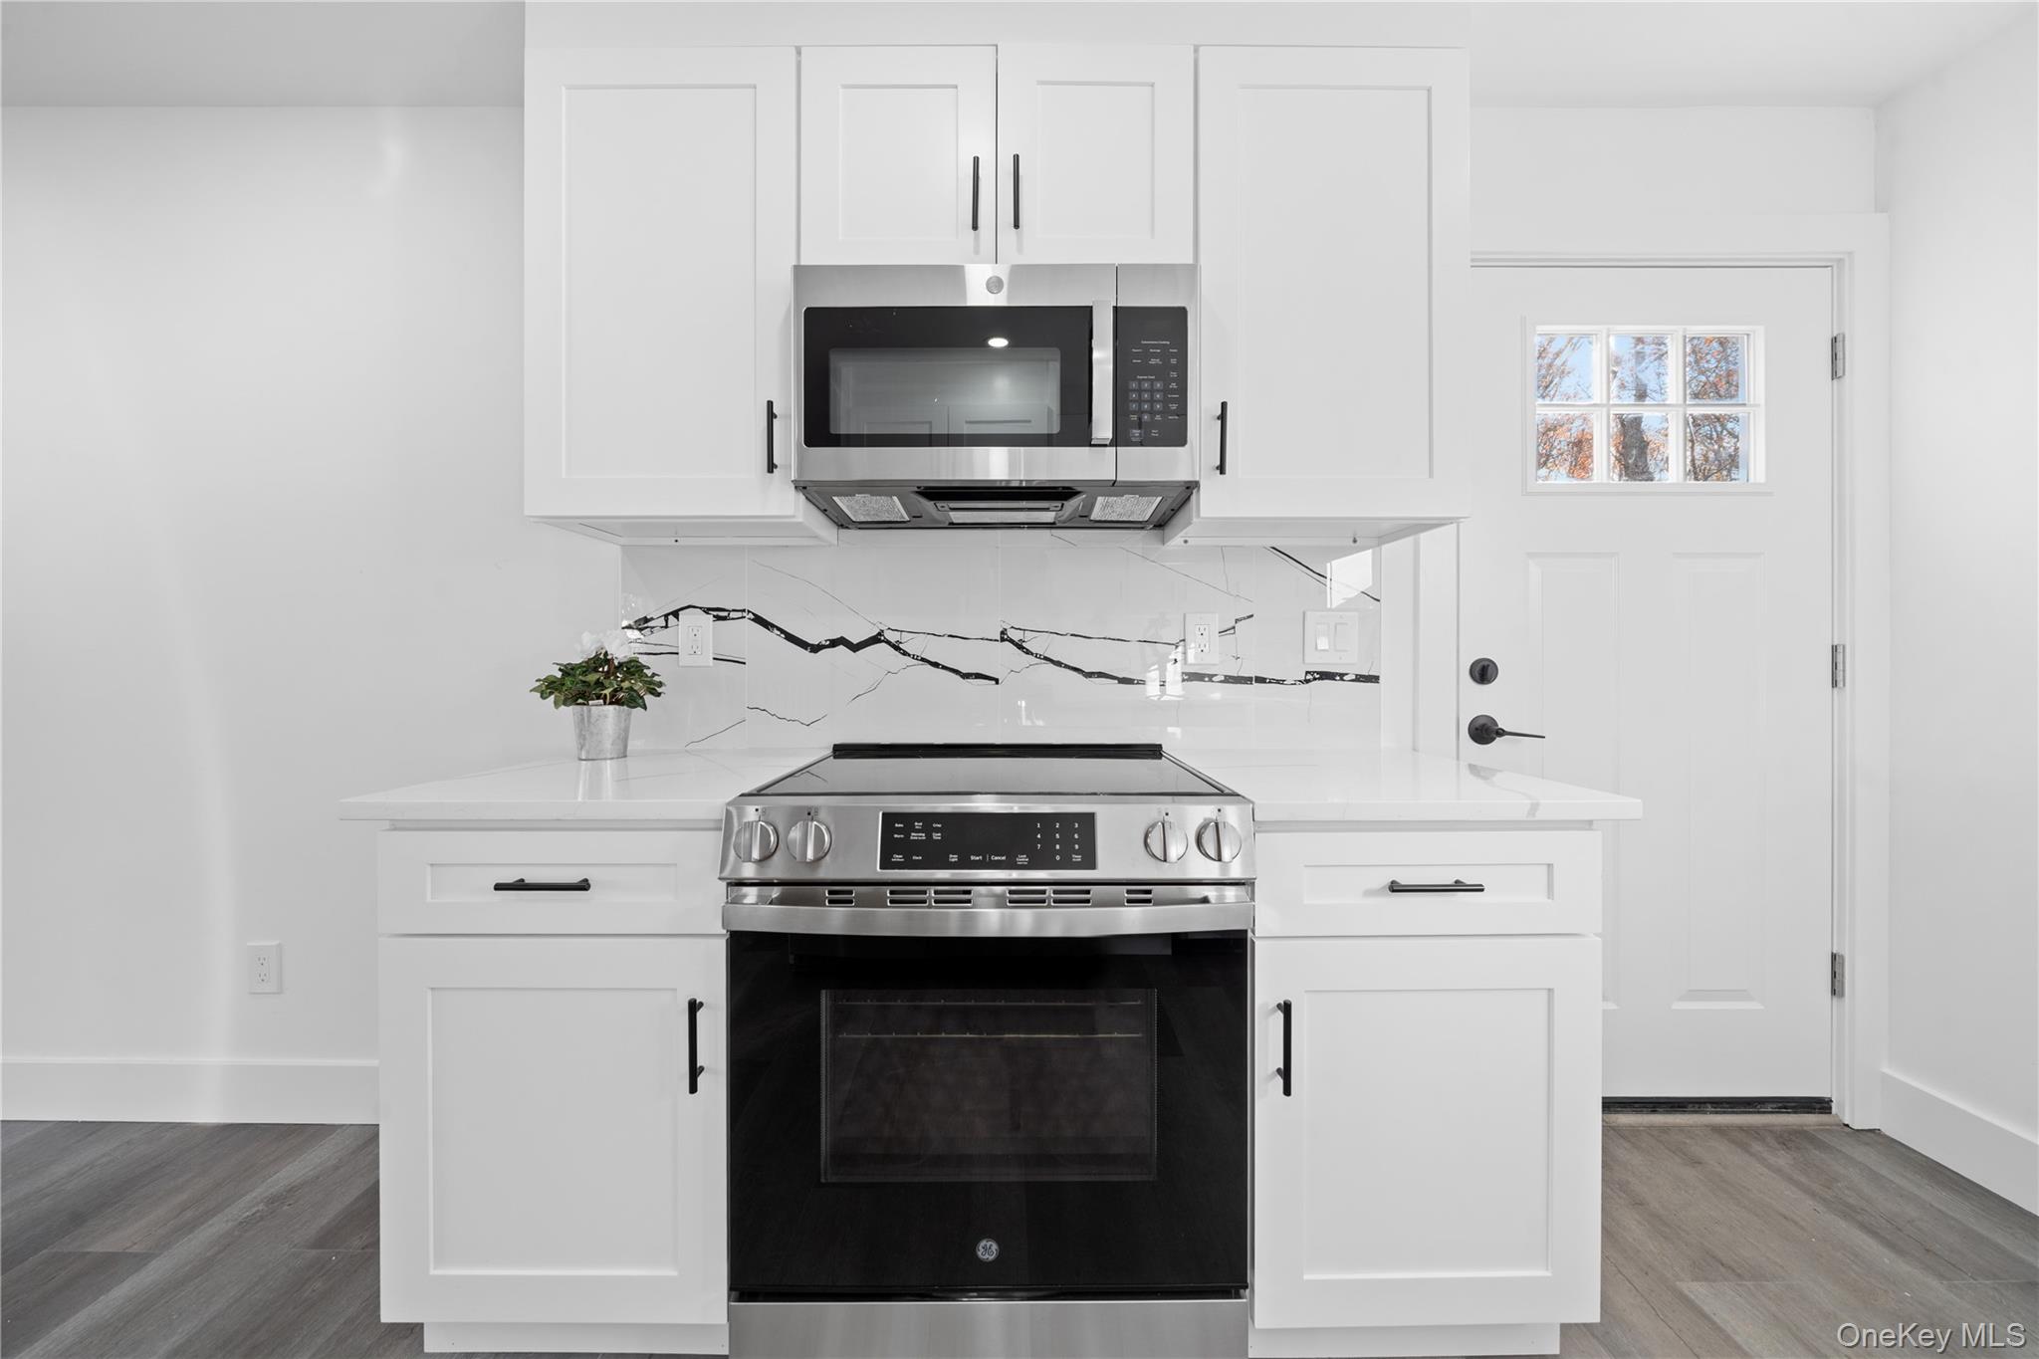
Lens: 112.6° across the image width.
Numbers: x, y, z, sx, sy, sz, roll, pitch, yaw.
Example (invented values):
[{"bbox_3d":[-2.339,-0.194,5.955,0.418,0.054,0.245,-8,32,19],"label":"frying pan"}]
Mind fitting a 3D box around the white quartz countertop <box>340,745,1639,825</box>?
[{"bbox_3d":[-0.043,0.187,1.310,1.878,0.030,0.660,0,1,0],"label":"white quartz countertop"}]

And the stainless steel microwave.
[{"bbox_3d":[-0.044,-0.568,1.443,0.760,0.415,0.395,0,1,0],"label":"stainless steel microwave"}]

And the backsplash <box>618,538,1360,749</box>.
[{"bbox_3d":[-0.047,-0.089,1.633,1.828,0.520,0.018,0,1,0],"label":"backsplash"}]

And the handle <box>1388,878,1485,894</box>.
[{"bbox_3d":[0.604,0.302,0.993,0.138,0.013,0.036,0,1,0],"label":"handle"}]

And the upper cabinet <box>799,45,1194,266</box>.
[{"bbox_3d":[-0.042,-1.000,1.475,0.765,0.455,0.335,0,1,0],"label":"upper cabinet"}]

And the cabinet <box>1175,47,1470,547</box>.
[{"bbox_3d":[0.609,-0.772,1.475,0.525,0.915,0.335,0,1,0],"label":"cabinet"}]

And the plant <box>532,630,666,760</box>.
[{"bbox_3d":[-0.922,0.032,1.487,0.295,0.283,0.280,0,1,0],"label":"plant"}]

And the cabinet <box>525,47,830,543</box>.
[{"bbox_3d":[-0.692,-0.772,1.475,0.528,0.915,0.335,0,1,0],"label":"cabinet"}]

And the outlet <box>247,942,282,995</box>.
[{"bbox_3d":[-1.830,0.700,1.645,0.078,0.124,0.009,0,1,0],"label":"outlet"}]

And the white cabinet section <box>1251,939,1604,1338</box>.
[{"bbox_3d":[0.605,0.673,1.305,0.515,0.580,0.600,0,0,0],"label":"white cabinet section"}]

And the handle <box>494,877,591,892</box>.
[{"bbox_3d":[-0.689,0.299,0.993,0.138,0.013,0.036,0,1,0],"label":"handle"}]

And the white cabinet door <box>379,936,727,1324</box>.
[{"bbox_3d":[-0.693,0.671,1.018,0.513,0.578,0.022,0,1,0],"label":"white cabinet door"}]

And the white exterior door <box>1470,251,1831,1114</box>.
[{"bbox_3d":[1.520,0.007,1.665,0.910,2.015,0.045,0,1,0],"label":"white exterior door"}]

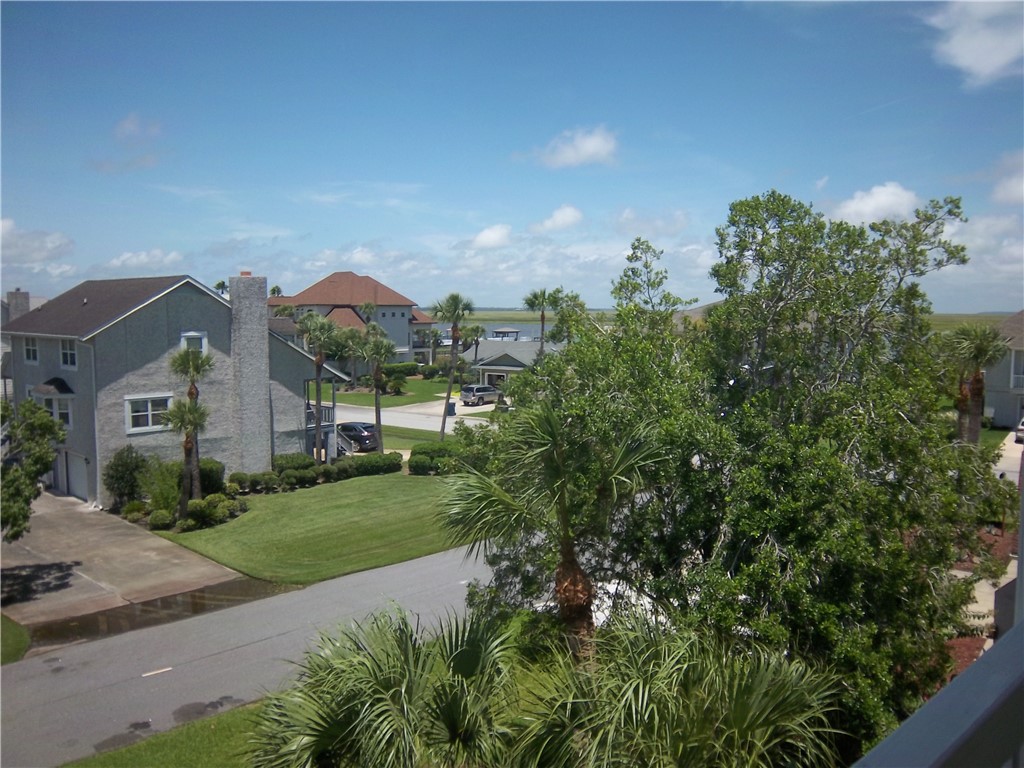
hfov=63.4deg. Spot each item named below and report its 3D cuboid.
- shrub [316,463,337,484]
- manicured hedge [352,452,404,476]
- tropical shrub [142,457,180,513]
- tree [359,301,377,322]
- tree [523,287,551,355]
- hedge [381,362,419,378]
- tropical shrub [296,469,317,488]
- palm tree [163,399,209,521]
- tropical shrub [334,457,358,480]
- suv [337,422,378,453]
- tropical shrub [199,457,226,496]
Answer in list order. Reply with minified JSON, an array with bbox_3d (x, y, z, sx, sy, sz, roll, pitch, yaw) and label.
[{"bbox_3d":[-10.026,4.770,44.993,1.000,0.920,1.000,1,5,0],"label":"shrub"},{"bbox_3d":[-7.643,4.286,45.447,2.970,1.100,1.300,-3,6,-34],"label":"manicured hedge"},{"bbox_3d":[-16.410,4.657,38.780,1.700,2.200,1.650,-2,6,-23],"label":"tropical shrub"},{"bbox_3d":[-17.962,-5.172,102.959,2.200,10.300,2.200,-1,5,-10],"label":"tree"},{"bbox_3d":[2.836,-3.759,80.386,2.990,10.950,2.990,0,5,0],"label":"tree"},{"bbox_3d":[-15.185,-1.725,112.303,5.000,1.500,1.900,0,5,0],"label":"hedge"},{"bbox_3d":[-10.293,4.730,41.451,0.950,0.910,0.950,0,5,0],"label":"tropical shrub"},{"bbox_3d":[-13.878,3.197,34.891,1.910,5.120,1.910,0,5,0],"label":"palm tree"},{"bbox_3d":[-9.043,4.642,45.239,1.250,1.150,1.250,1,5,0],"label":"tropical shrub"},{"bbox_3d":[-11.007,3.391,55.578,4.750,1.700,1.900,4,6,32],"label":"suv"},{"bbox_3d":[-15.269,4.618,42.089,1.500,1.700,1.500,-2,5,-20],"label":"tropical shrub"}]

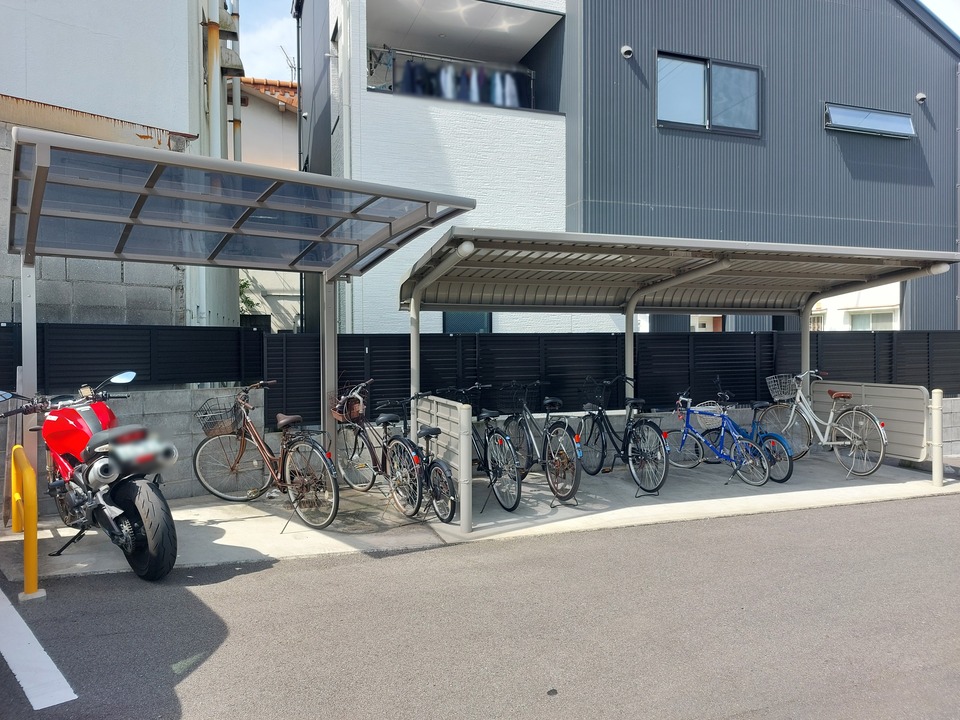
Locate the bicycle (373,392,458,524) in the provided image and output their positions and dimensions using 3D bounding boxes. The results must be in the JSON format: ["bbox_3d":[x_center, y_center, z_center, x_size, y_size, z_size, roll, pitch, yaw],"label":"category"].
[{"bbox_3d":[-0.570,0.825,5.920,0.560,1.000,1.480,0,1,-30],"label":"bicycle"}]

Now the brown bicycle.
[{"bbox_3d":[-1.670,0.735,5.320,1.740,1.050,0.580,1,2,40],"label":"brown bicycle"}]

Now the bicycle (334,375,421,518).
[{"bbox_3d":[-0.980,0.780,6.070,0.560,1.070,1.750,-1,1,-33],"label":"bicycle"}]

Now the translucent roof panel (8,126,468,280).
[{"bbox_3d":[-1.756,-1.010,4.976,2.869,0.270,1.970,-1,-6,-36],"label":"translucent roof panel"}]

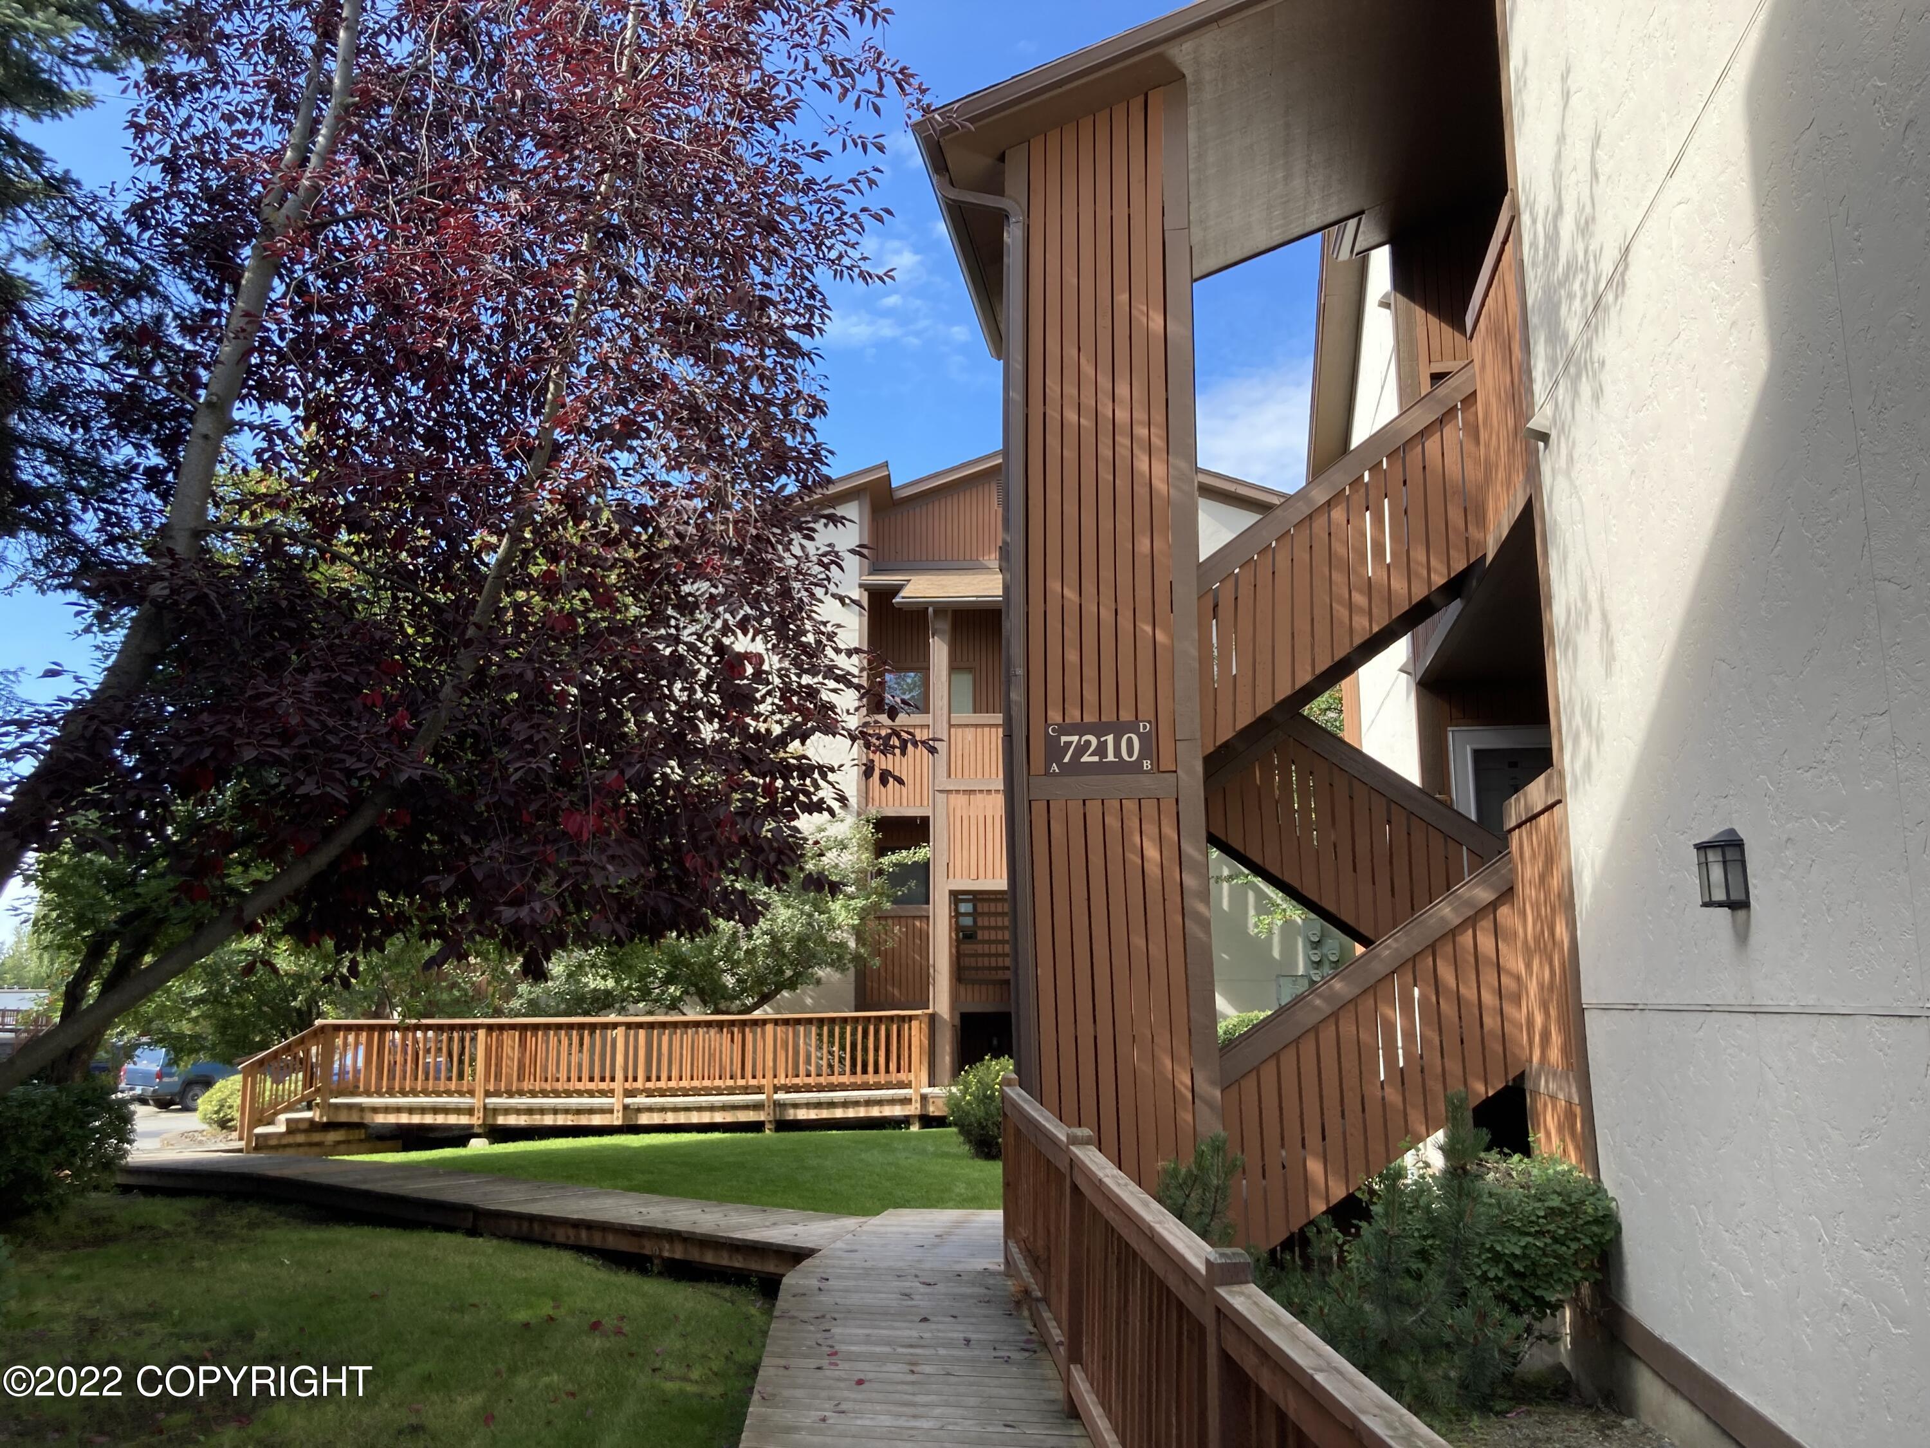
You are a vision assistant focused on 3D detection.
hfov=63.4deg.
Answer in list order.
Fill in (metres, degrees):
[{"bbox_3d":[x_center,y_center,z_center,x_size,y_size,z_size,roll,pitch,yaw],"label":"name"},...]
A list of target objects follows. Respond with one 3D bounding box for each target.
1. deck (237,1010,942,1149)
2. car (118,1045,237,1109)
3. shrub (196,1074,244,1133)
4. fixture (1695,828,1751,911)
[{"bbox_3d":[-4.582,4.438,19.377,8.900,1.560,2.050,0,-10,0],"label":"deck"},{"bbox_3d":[-19.961,9.489,42.208,1.800,1.750,4.950,-7,-12,32],"label":"car"},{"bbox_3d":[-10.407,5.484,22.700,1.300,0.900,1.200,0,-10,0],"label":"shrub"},{"bbox_3d":[2.485,0.489,5.169,0.138,0.260,0.200,-2,-10,8],"label":"fixture"}]

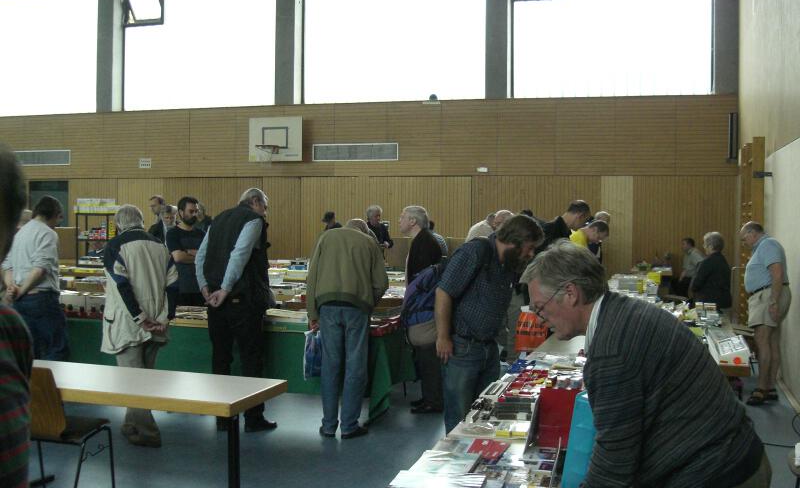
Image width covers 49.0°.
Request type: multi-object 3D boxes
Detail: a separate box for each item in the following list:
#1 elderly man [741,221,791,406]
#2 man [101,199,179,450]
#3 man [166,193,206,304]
[{"bbox_3d":[3.371,0.627,8.100,0.460,1.690,0.480,1,2,7],"label":"elderly man"},{"bbox_3d":[-1.921,0.587,6.500,0.550,1.750,0.430,-1,2,-35],"label":"man"},{"bbox_3d":[-2.037,0.485,8.500,0.510,1.830,0.400,-1,2,-37],"label":"man"}]

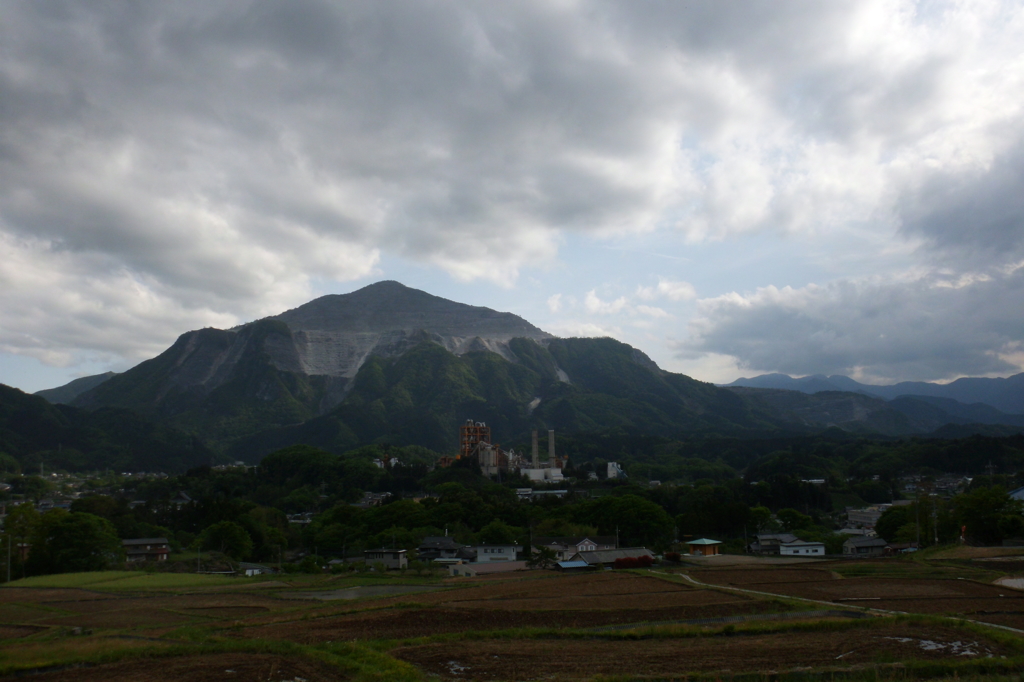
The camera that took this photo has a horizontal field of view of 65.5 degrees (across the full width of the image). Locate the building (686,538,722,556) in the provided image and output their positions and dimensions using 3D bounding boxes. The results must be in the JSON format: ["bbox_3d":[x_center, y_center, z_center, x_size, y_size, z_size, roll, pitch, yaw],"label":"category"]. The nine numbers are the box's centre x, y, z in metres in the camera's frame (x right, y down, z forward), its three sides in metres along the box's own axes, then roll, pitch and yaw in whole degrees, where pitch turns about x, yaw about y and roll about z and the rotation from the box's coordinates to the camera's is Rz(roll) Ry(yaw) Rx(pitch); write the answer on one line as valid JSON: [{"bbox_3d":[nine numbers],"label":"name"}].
[{"bbox_3d":[53.190,56.740,220.000,7.600,4.210,6.570,6,-11,-42],"label":"building"}]

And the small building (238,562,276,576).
[{"bbox_3d":[-67.730,60.790,212.000,7.830,3.760,5.500,-4,-9,18],"label":"small building"}]

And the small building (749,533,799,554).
[{"bbox_3d":[79.170,61.550,240.000,12.490,6.880,8.000,0,-8,-8],"label":"small building"}]

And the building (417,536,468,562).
[{"bbox_3d":[-20.830,63.380,240.000,14.750,8.490,9.000,-2,-8,0],"label":"building"}]

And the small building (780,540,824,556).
[{"bbox_3d":[80.450,57.710,221.000,10.930,3.150,4.500,-1,-8,-6],"label":"small building"}]

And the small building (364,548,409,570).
[{"bbox_3d":[-35.590,62.450,226.000,10.590,5.540,6.500,-4,-8,15],"label":"small building"}]

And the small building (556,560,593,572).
[{"bbox_3d":[15.670,58.180,204.000,8.610,2.620,4.200,1,-8,-14],"label":"small building"}]

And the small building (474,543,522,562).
[{"bbox_3d":[-4.060,63.590,234.000,12.550,6.210,7.000,-3,-8,10],"label":"small building"}]

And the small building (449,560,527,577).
[{"bbox_3d":[-5.950,58.690,207.000,19.210,3.140,8.500,3,-9,-28],"label":"small building"}]

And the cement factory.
[{"bbox_3d":[-15.500,155.770,1150.000,173.180,87.340,110.000,-1,-8,-5],"label":"cement factory"}]

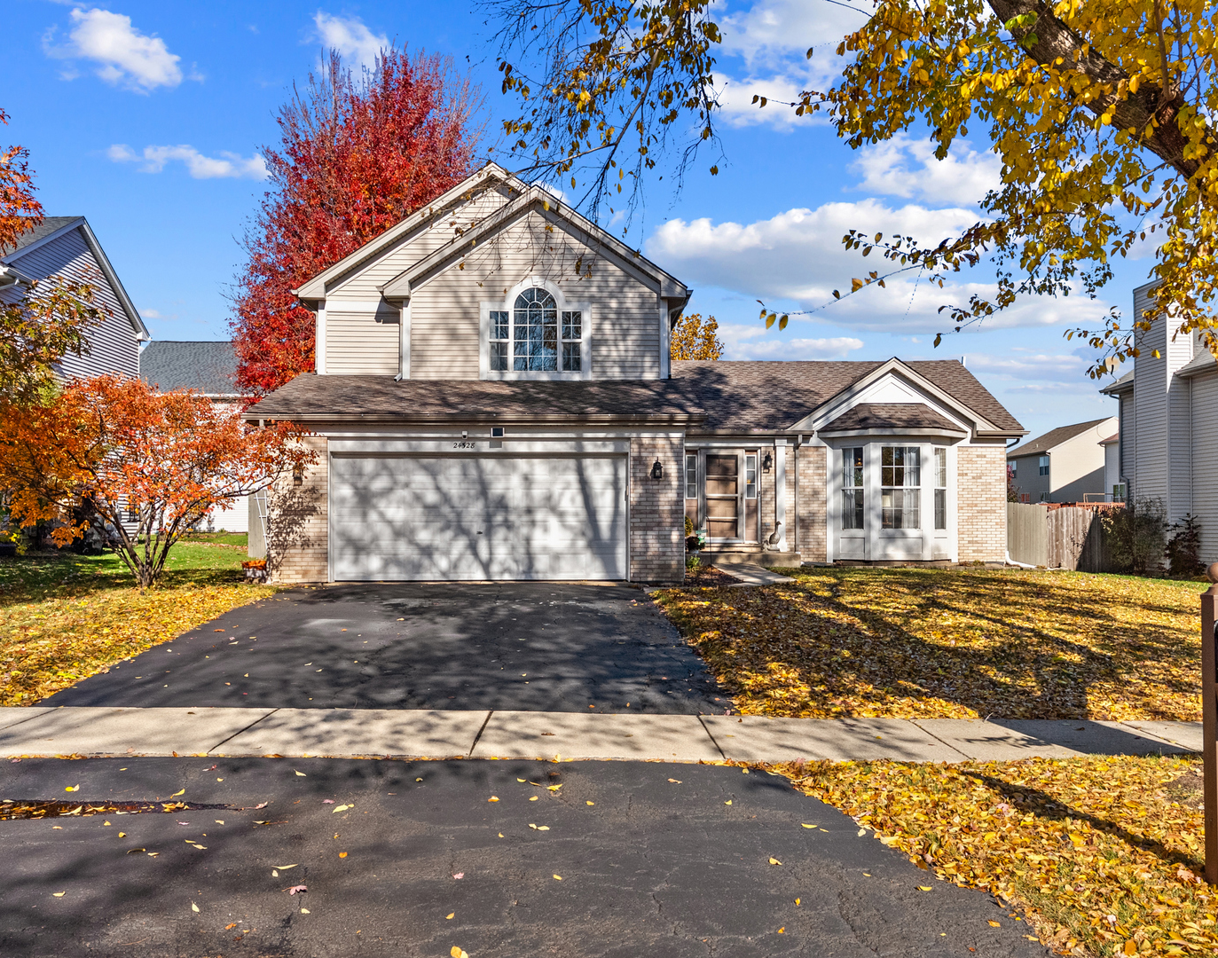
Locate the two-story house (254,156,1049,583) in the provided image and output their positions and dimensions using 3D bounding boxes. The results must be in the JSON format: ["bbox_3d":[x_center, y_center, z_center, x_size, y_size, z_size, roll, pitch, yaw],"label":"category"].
[{"bbox_3d":[1.500,-1.960,23.800,15.200,7.800,13.000,0,-2,-2],"label":"two-story house"}]

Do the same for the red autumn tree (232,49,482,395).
[{"bbox_3d":[-7.600,-5.700,34.200,8.400,15.700,8.200,0,-2,0],"label":"red autumn tree"}]

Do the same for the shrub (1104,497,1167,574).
[{"bbox_3d":[13.350,1.430,27.300,1.600,2.000,1.500,0,-2,0],"label":"shrub"}]

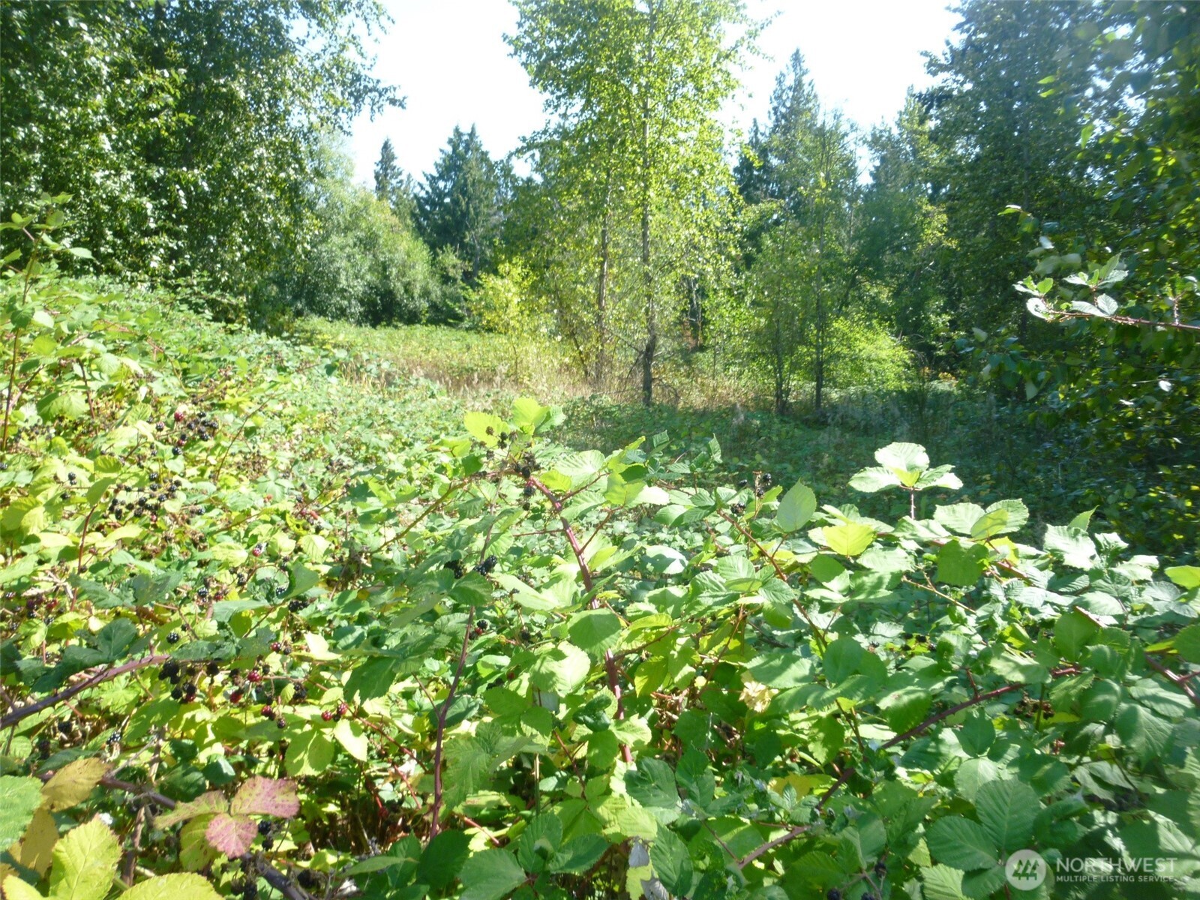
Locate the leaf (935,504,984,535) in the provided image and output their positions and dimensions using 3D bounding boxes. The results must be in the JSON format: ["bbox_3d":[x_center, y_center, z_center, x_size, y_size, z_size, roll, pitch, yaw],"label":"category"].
[{"bbox_3d":[0.540,0.104,1.300,0.068,0.016,0.074,-24,51,-22],"label":"leaf"}]

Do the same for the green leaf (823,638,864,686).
[{"bbox_3d":[0.329,0.286,1.170,0.054,0.067,0.013,19,-27,10],"label":"green leaf"}]

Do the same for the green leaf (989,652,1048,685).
[{"bbox_3d":[0.581,0.302,1.200,0.075,0.018,0.070,15,39,20],"label":"green leaf"}]

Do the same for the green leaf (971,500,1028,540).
[{"bbox_3d":[0.599,0.104,1.300,0.082,0.020,0.070,-37,60,-26],"label":"green leaf"}]

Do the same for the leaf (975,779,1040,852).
[{"bbox_3d":[0.461,0.413,0.981,0.066,0.015,0.085,9,51,21],"label":"leaf"}]

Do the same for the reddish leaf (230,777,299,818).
[{"bbox_3d":[-0.395,0.408,1.021,0.083,0.020,0.060,-4,31,-7],"label":"reddish leaf"}]

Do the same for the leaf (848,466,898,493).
[{"bbox_3d":[0.394,0.042,1.250,0.074,0.018,0.058,2,41,2],"label":"leaf"}]

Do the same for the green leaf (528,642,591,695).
[{"bbox_3d":[-0.053,0.284,1.131,0.081,0.018,0.078,-16,50,-14],"label":"green leaf"}]

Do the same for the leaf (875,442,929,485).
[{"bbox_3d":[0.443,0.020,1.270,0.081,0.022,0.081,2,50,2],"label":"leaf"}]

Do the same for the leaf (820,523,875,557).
[{"bbox_3d":[0.372,0.135,1.300,0.075,0.020,0.072,7,48,6],"label":"leaf"}]

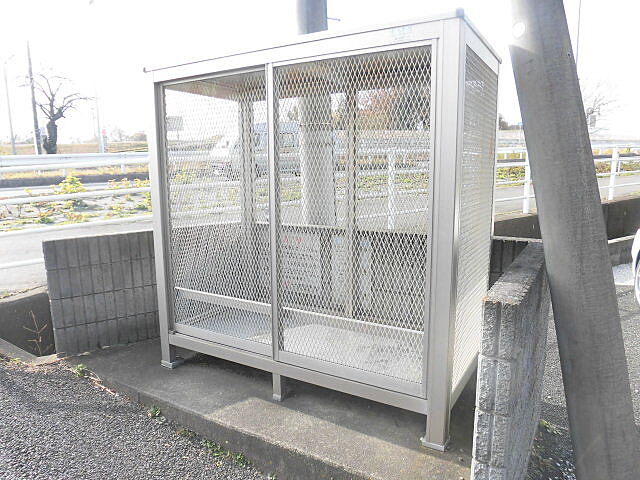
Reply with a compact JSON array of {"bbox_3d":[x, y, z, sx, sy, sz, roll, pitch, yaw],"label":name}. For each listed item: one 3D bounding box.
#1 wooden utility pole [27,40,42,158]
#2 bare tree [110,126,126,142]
[{"bbox_3d":[-16.069,-7.353,25.000,0.320,7.000,0.320,0,8,0],"label":"wooden utility pole"},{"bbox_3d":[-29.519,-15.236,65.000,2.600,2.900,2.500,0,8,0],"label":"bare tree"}]

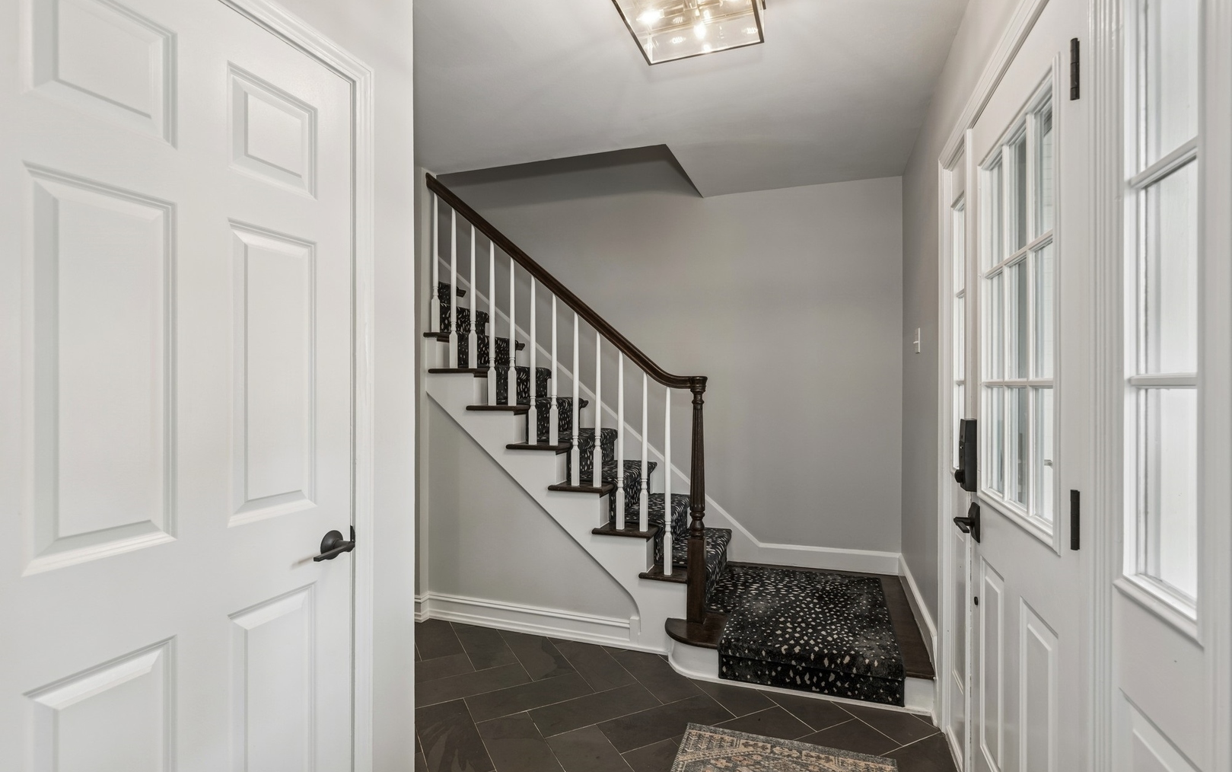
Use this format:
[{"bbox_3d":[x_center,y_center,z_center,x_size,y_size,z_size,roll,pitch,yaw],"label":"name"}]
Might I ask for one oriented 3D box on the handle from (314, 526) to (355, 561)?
[{"bbox_3d":[-0.650,0.375,1.321,0.063,0.068,0.143,0,0,19],"label":"handle"}]

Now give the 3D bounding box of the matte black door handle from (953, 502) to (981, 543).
[{"bbox_3d":[1.005,0.398,1.660,0.063,0.105,0.160,0,0,19],"label":"matte black door handle"}]

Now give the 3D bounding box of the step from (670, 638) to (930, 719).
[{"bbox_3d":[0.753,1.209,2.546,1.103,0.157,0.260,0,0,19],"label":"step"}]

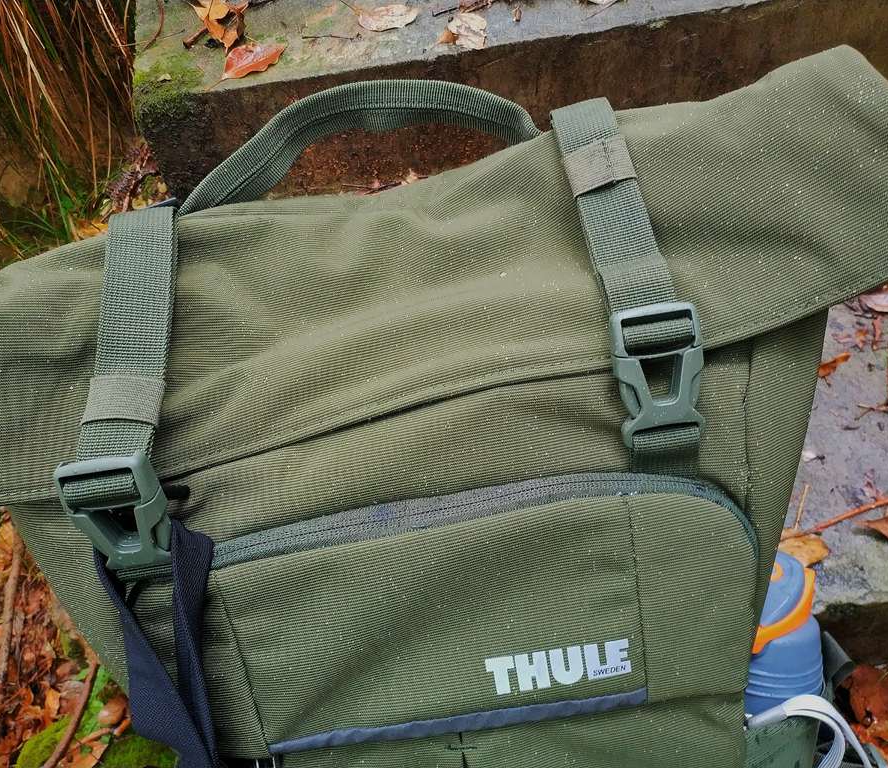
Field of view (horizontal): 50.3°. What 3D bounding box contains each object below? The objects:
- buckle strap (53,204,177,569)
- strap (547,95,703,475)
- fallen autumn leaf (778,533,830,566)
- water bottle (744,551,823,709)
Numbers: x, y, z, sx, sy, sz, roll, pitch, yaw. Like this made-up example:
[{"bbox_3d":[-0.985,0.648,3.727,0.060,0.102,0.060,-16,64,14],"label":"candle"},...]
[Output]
[{"bbox_3d":[-0.126,0.000,0.369,0.044,0.032,0.145,2,82,0],"label":"buckle strap"},{"bbox_3d":[0.071,-0.040,0.374,0.036,0.030,0.158,-10,80,-2],"label":"strap"},{"bbox_3d":[0.242,0.110,0.640,0.043,0.008,0.030,7,52,14],"label":"fallen autumn leaf"},{"bbox_3d":[0.206,0.200,0.590,0.062,0.200,0.062,-5,14,0],"label":"water bottle"}]

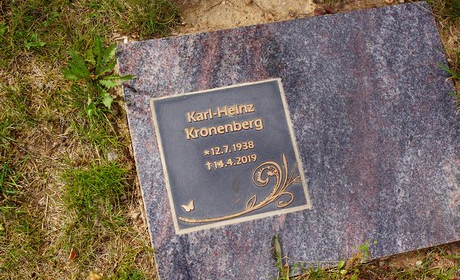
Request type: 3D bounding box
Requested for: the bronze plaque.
[{"bbox_3d":[0.001,0.024,1.211,0.217,0.012,0.216,-10,80,-12],"label":"bronze plaque"}]

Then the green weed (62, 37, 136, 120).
[{"bbox_3d":[-0.203,-0.096,1.181,0.108,0.055,0.122,0,78,-10],"label":"green weed"}]

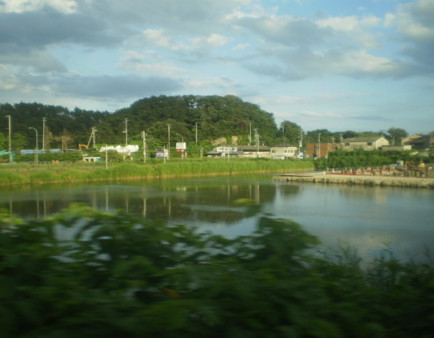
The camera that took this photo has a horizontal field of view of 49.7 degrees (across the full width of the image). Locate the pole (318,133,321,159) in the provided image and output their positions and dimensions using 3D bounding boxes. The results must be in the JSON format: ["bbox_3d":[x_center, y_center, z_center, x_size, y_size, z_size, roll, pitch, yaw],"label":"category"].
[{"bbox_3d":[37.217,-8.533,170.000,0.600,9.600,0.500,-1,2,-17],"label":"pole"}]

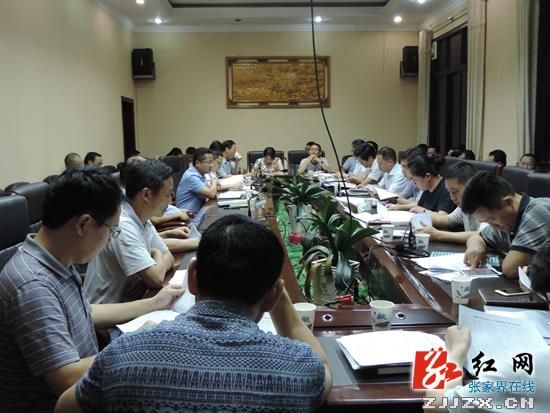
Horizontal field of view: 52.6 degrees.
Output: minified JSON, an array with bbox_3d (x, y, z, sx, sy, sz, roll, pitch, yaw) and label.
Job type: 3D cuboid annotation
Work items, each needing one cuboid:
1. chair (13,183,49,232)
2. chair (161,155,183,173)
[{"bbox_3d":[-1.054,0.446,2.938,0.660,1.110,0.600,-1,8,-1],"label":"chair"},{"bbox_3d":[-0.768,0.107,5.330,0.660,1.140,0.600,0,8,5],"label":"chair"}]

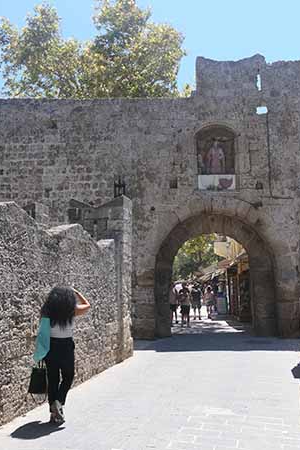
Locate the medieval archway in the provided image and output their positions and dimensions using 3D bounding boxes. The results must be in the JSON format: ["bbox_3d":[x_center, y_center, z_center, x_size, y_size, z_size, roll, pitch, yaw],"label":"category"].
[{"bbox_3d":[2.064,1.660,15.090,3.750,3.900,1.200,0,-7,0],"label":"medieval archway"}]

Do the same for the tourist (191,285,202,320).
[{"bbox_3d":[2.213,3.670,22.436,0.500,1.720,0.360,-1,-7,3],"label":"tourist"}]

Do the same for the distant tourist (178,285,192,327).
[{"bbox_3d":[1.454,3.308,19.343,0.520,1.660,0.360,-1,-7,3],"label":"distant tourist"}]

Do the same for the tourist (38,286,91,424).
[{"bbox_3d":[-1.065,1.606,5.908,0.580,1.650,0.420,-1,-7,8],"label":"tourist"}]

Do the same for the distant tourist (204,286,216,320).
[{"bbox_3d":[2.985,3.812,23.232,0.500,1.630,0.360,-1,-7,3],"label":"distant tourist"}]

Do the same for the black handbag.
[{"bbox_3d":[-1.399,1.930,5.846,0.220,0.450,0.130,-1,-7,8],"label":"black handbag"}]

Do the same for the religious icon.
[{"bbox_3d":[2.121,-2.253,15.390,0.650,1.150,0.200,0,-7,0],"label":"religious icon"}]

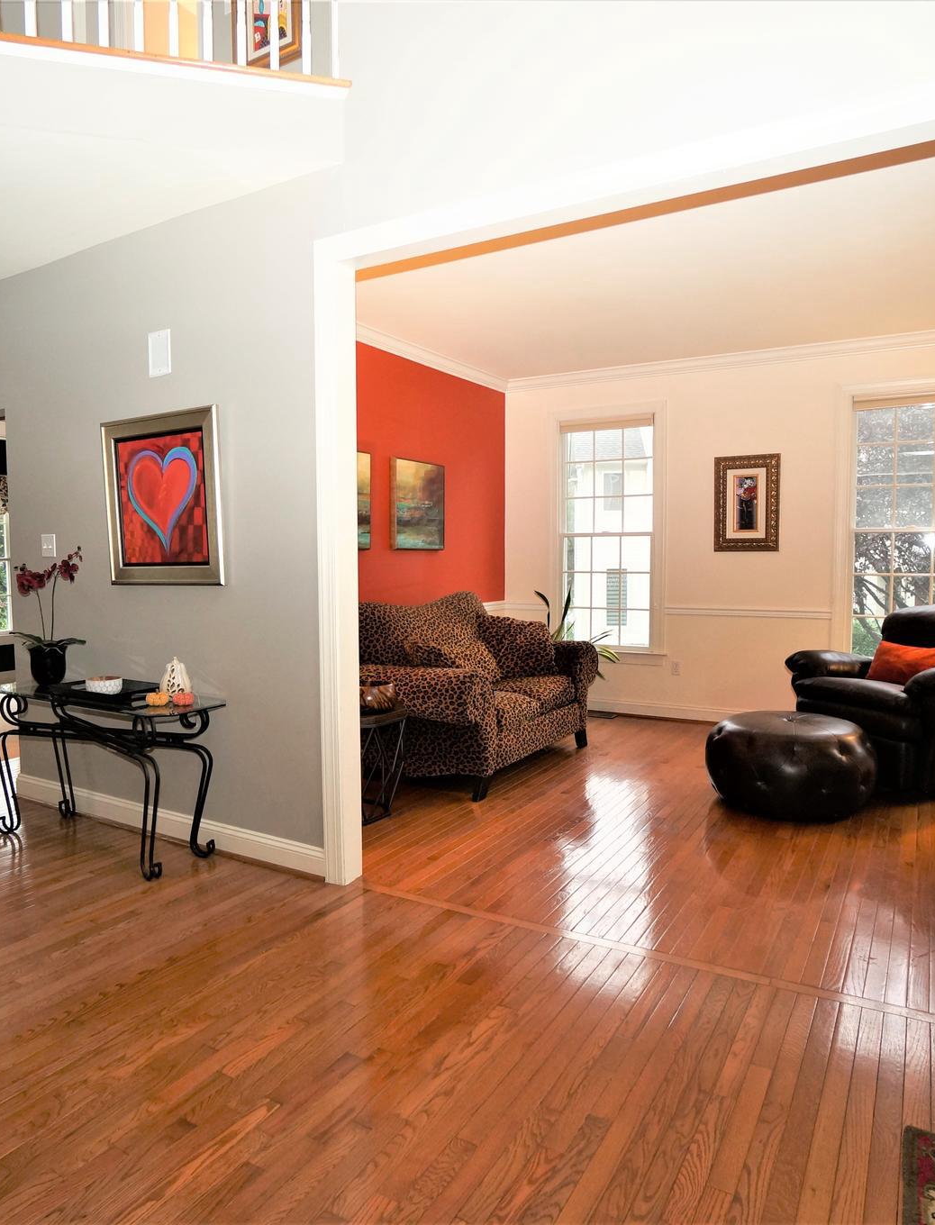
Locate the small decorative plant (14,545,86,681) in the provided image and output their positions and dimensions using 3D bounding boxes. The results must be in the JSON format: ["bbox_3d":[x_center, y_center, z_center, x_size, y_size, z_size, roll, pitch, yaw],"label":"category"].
[{"bbox_3d":[-1.990,0.017,3.641,0.290,0.660,0.220,2,5,29],"label":"small decorative plant"}]

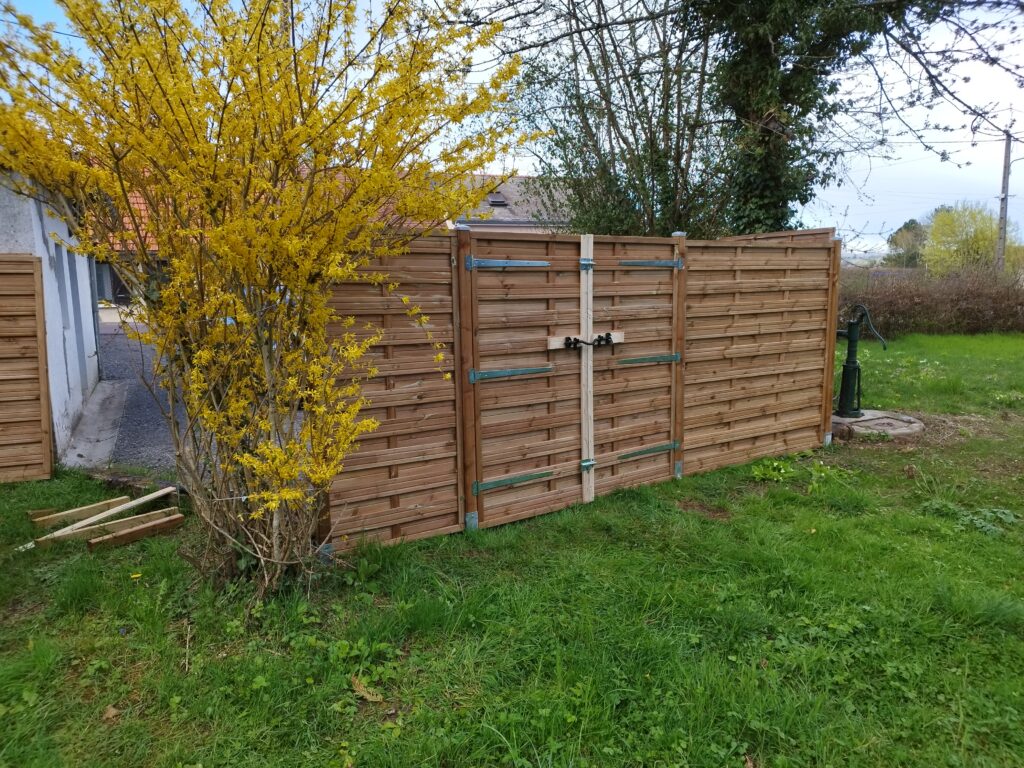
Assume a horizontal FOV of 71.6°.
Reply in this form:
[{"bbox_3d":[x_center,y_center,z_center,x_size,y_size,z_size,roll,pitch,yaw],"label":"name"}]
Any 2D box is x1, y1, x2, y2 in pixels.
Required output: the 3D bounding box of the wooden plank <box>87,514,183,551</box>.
[{"bbox_3d":[-2.288,0.919,4.363,0.062,0.063,0.560,5,10,36],"label":"wooden plank"}]

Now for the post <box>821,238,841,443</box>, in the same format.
[{"bbox_3d":[2.913,-0.391,6.460,0.075,1.840,0.075,-6,9,-31],"label":"post"}]

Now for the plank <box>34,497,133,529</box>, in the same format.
[{"bbox_3d":[-2.885,0.874,4.792,0.050,0.070,0.590,5,10,36],"label":"plank"}]

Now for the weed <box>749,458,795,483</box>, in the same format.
[{"bbox_3d":[2.025,0.667,5.494,0.330,0.120,0.280,2,8,20],"label":"weed"}]

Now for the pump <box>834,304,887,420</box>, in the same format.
[{"bbox_3d":[3.604,-0.239,7.396,0.550,1.170,0.280,3,9,28],"label":"pump"}]

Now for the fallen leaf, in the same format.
[{"bbox_3d":[-0.542,1.143,2.665,0.150,0.030,0.070,6,11,42],"label":"fallen leaf"}]

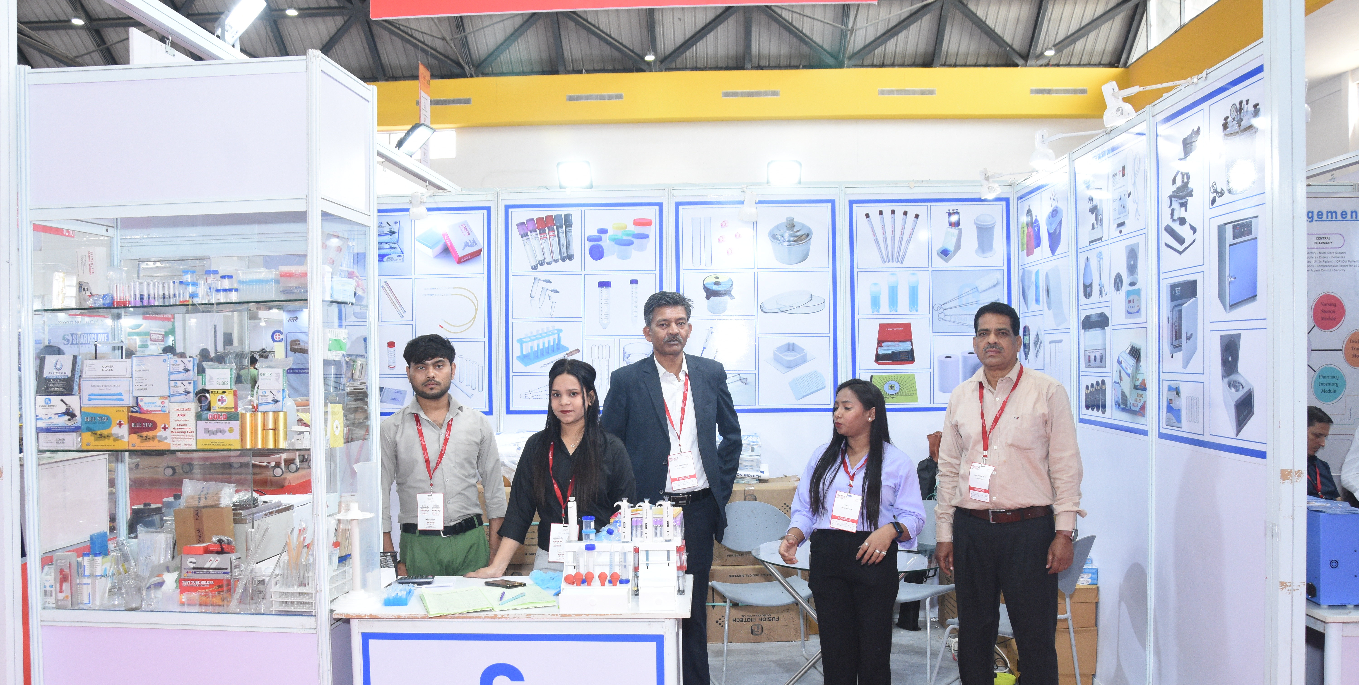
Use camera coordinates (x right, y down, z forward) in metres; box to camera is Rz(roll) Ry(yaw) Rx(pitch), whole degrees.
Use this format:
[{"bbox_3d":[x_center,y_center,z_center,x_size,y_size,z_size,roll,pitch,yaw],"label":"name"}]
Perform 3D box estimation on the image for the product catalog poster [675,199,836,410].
[{"bbox_3d":[0.436,-0.211,5.860,0.920,1.220,0.012,0,0,0],"label":"product catalog poster"}]

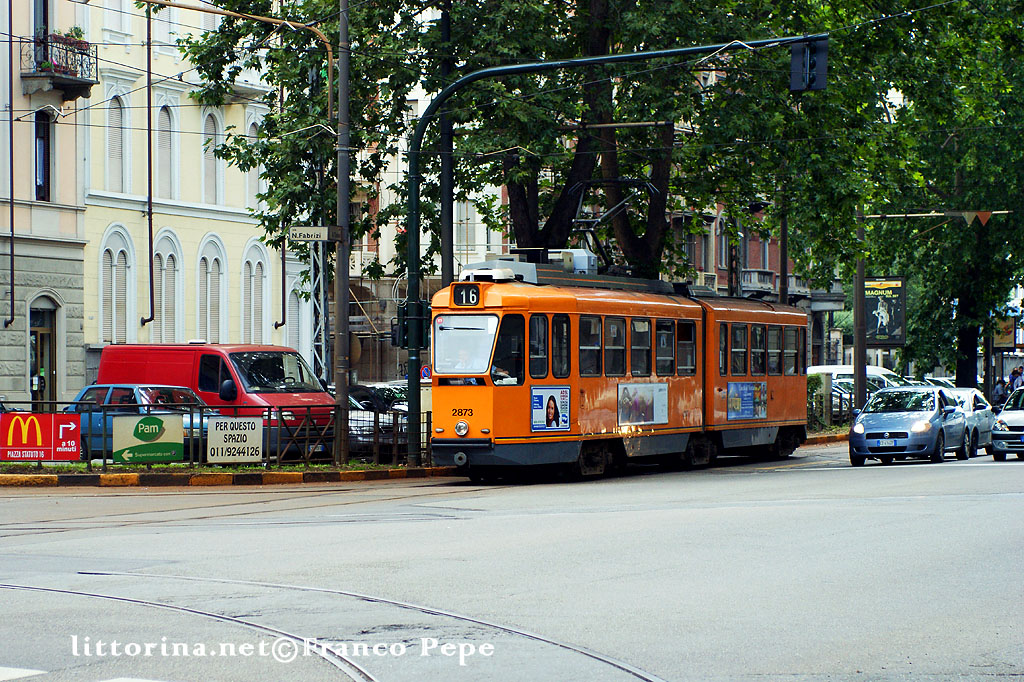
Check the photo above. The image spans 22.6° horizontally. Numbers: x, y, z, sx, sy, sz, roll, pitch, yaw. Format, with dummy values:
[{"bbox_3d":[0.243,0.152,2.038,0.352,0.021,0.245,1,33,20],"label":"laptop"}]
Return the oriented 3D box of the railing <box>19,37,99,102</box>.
[{"bbox_3d":[-10.978,-6.617,62.113,0.950,1.292,2.094,-1,-1,21],"label":"railing"}]

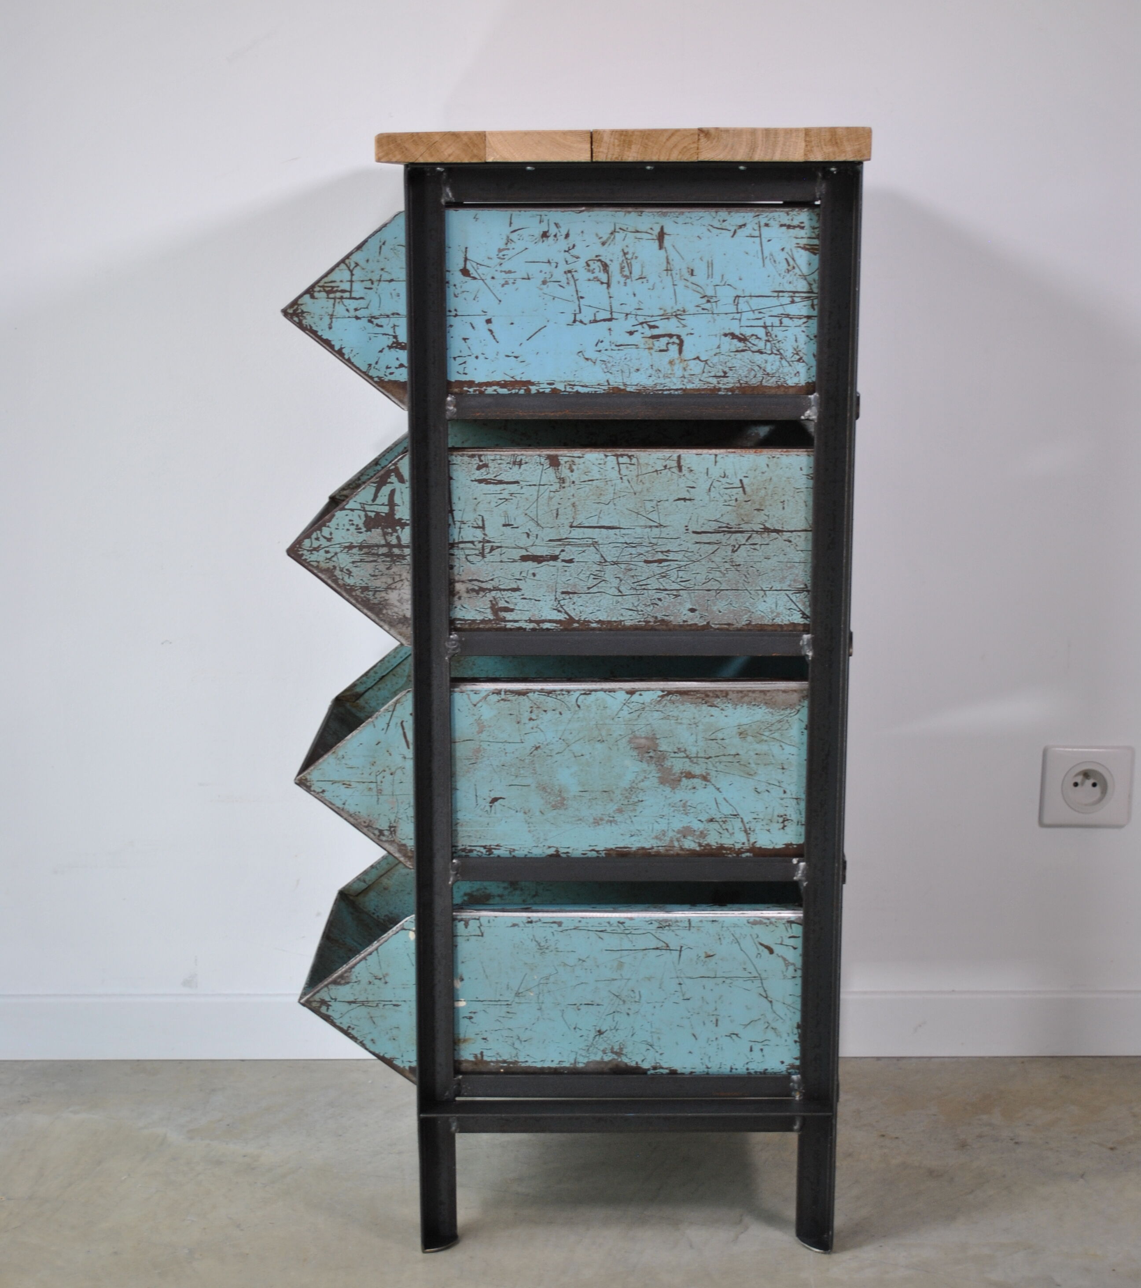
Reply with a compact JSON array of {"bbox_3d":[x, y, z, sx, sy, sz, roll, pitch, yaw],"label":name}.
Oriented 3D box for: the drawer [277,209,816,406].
[{"bbox_3d":[-0.005,-0.293,1.815,0.443,0.157,0.288,0,12,0],"label":"drawer"}]

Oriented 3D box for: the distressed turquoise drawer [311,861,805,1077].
[{"bbox_3d":[-0.005,0.269,1.937,0.443,0.155,0.288,0,12,0],"label":"distressed turquoise drawer"}]

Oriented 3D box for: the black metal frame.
[{"bbox_3d":[0.050,0.039,1.889,0.350,0.904,0.350,0,12,0],"label":"black metal frame"}]

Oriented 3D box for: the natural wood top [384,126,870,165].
[{"bbox_3d":[0.041,-0.415,1.791,0.374,0.026,0.365,0,12,0],"label":"natural wood top"}]

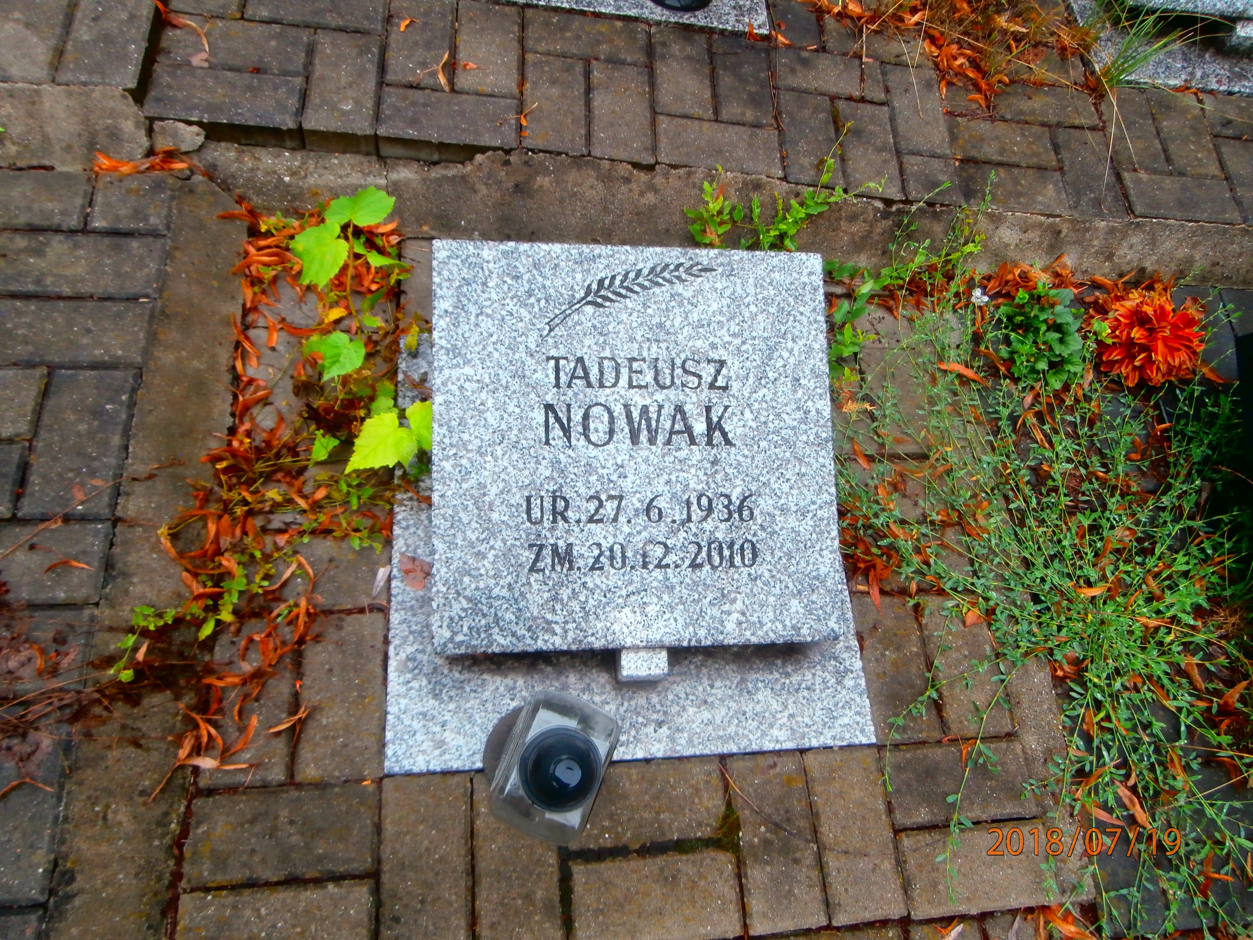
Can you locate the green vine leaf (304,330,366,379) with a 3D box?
[{"bbox_3d":[-0.392,-0.154,1.167,0.078,0.025,0.075,-1,65,-10],"label":"green vine leaf"}]

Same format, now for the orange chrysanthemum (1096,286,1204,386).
[{"bbox_3d":[0.866,-0.218,1.432,0.160,0.085,0.155,-1,65,-10],"label":"orange chrysanthemum"}]

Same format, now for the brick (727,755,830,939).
[{"bbox_3d":[0.175,0.454,1.065,0.100,0.060,0.200,-1,65,-10],"label":"brick"}]

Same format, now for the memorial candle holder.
[{"bbox_3d":[-0.083,0.328,0.957,0.110,0.180,0.132,25,65,2],"label":"memorial candle holder"}]

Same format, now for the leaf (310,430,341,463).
[{"bbox_3d":[-0.396,-0.031,1.138,0.036,0.015,0.046,32,70,-3],"label":"leaf"}]

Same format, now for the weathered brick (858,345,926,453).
[{"bbox_3d":[0.416,-0.098,1.392,0.095,0.060,0.195,0,66,-10],"label":"weathered brick"}]

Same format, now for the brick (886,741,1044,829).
[{"bbox_3d":[0.430,0.418,1.157,0.198,0.060,0.098,0,66,-10],"label":"brick"}]

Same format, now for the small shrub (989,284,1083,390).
[{"bbox_3d":[0.659,-0.214,1.398,0.135,0.080,0.145,-1,65,-10],"label":"small shrub"}]

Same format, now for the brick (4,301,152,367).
[{"bbox_3d":[-0.714,-0.161,1.119,0.200,0.060,0.100,-1,65,-10],"label":"brick"}]

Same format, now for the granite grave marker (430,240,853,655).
[{"bbox_3d":[0.013,-0.034,1.096,0.500,0.045,0.500,0,82,-10],"label":"granite grave marker"}]

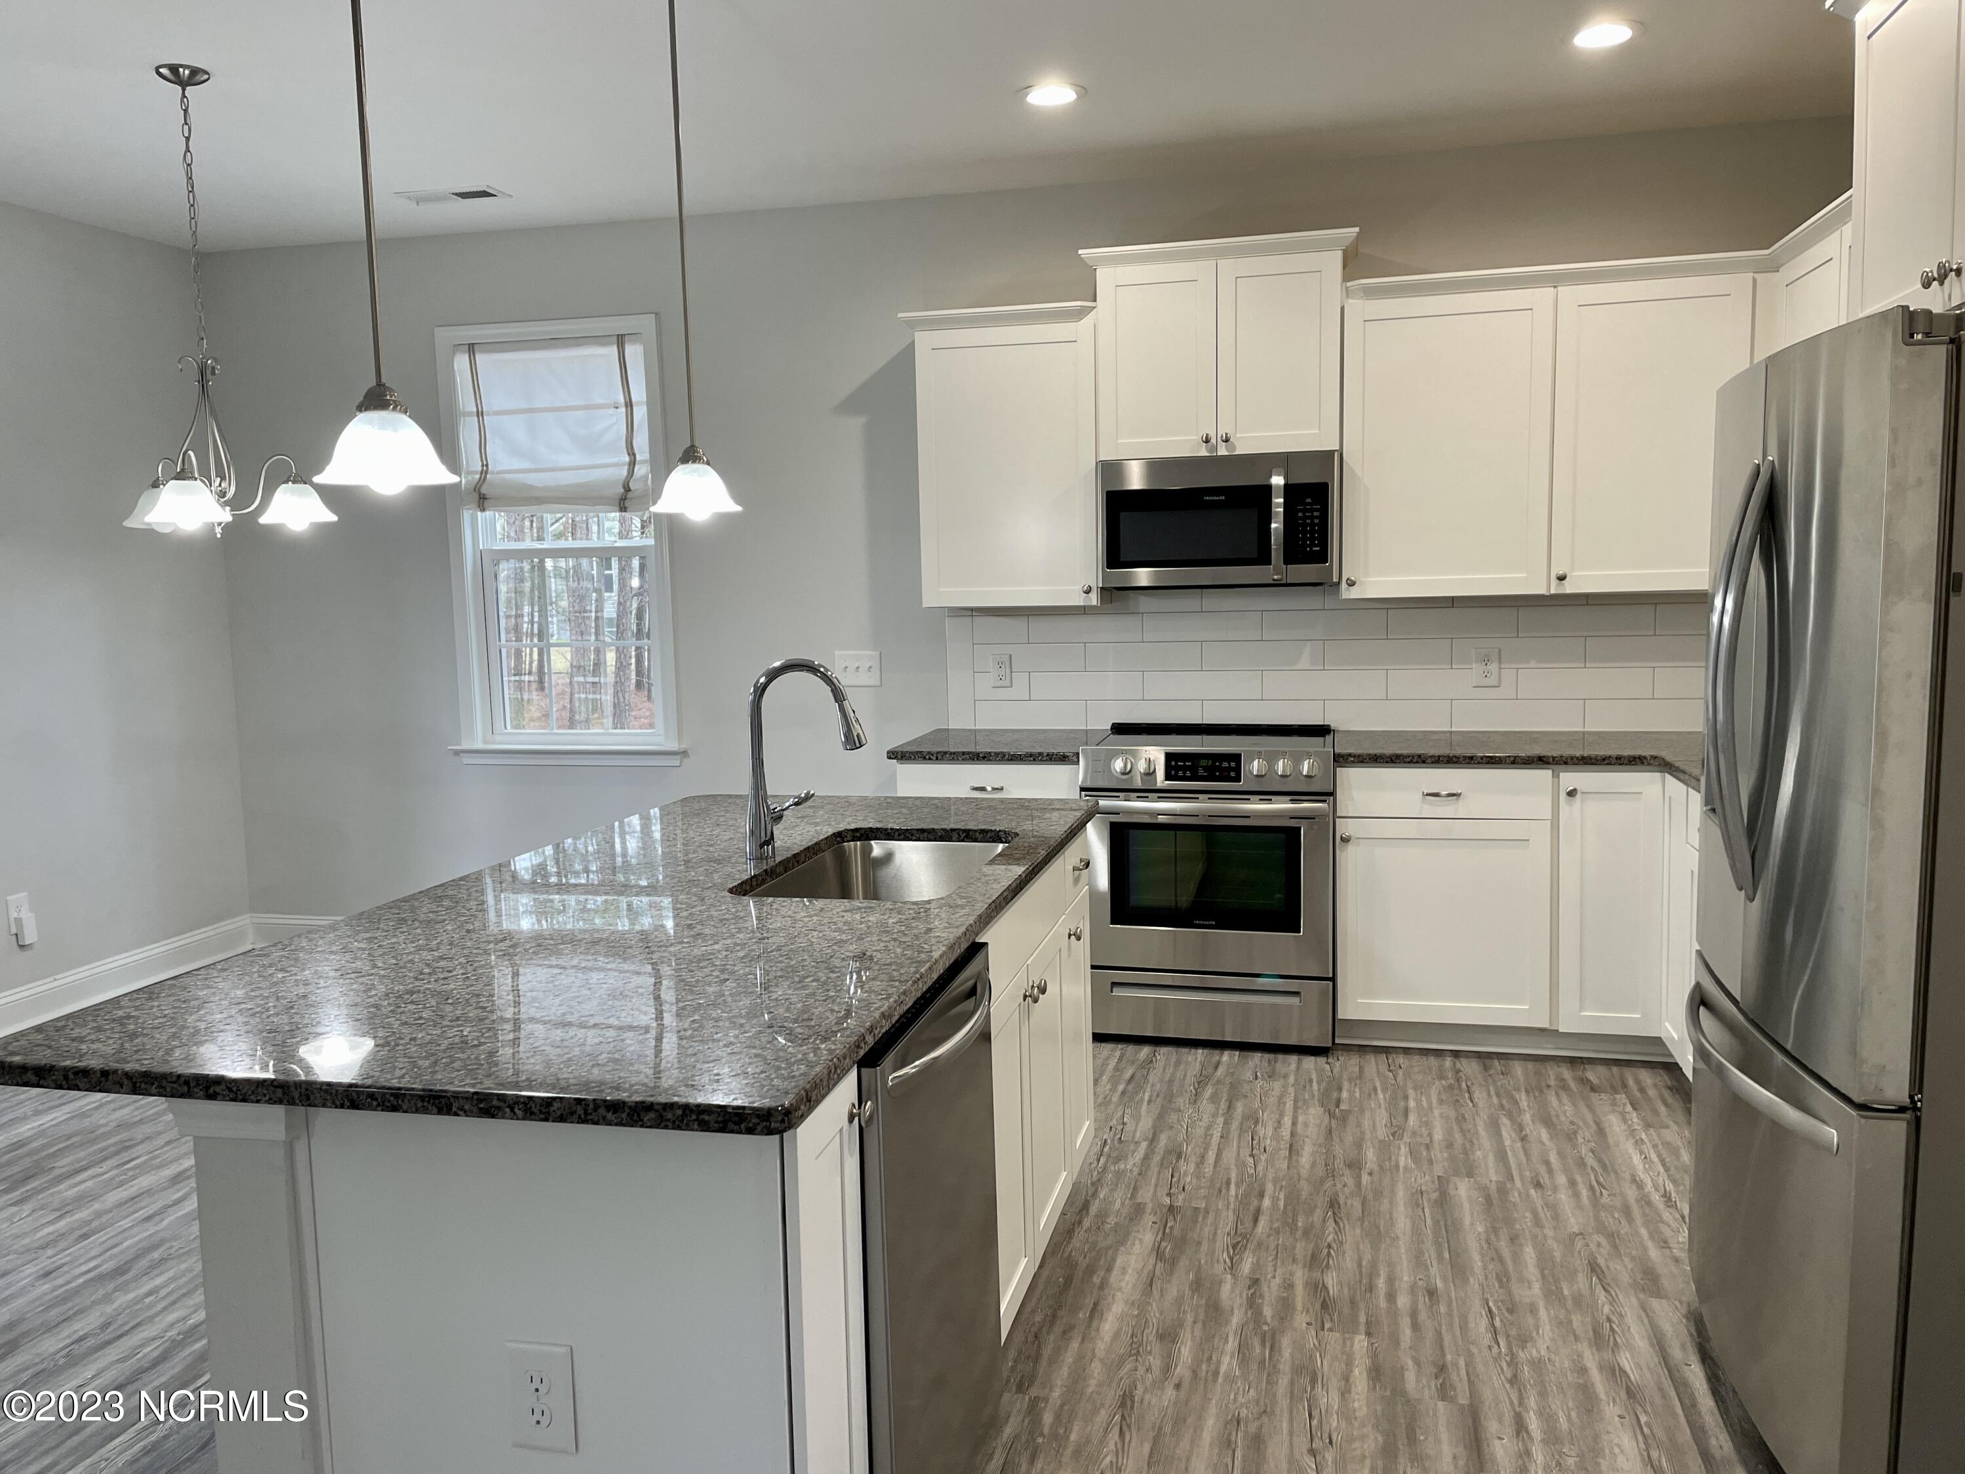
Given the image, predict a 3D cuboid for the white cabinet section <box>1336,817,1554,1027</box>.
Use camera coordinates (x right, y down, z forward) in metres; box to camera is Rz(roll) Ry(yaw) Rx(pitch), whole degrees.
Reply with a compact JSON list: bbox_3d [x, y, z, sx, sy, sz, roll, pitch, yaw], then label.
[{"bbox_3d":[1.427,0.518,4.621,0.604,0.614,0.522,0,7,14],"label":"white cabinet section"}]

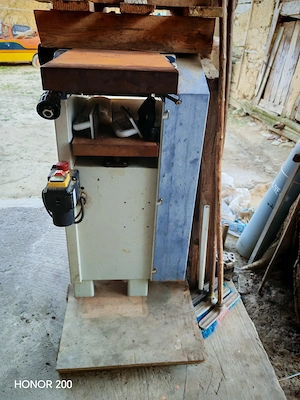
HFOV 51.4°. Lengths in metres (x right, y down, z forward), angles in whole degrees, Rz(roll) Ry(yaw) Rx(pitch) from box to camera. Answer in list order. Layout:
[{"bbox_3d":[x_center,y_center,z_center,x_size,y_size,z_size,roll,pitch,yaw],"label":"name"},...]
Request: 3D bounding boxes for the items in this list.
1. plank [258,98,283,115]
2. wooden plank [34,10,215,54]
[{"bbox_3d":[2.253,-1.751,5.819,0.040,0.125,0.702,-6,31,-15],"label":"plank"},{"bbox_3d":[-0.090,-0.671,1.260,0.702,0.127,0.035,0,30,-5],"label":"wooden plank"}]

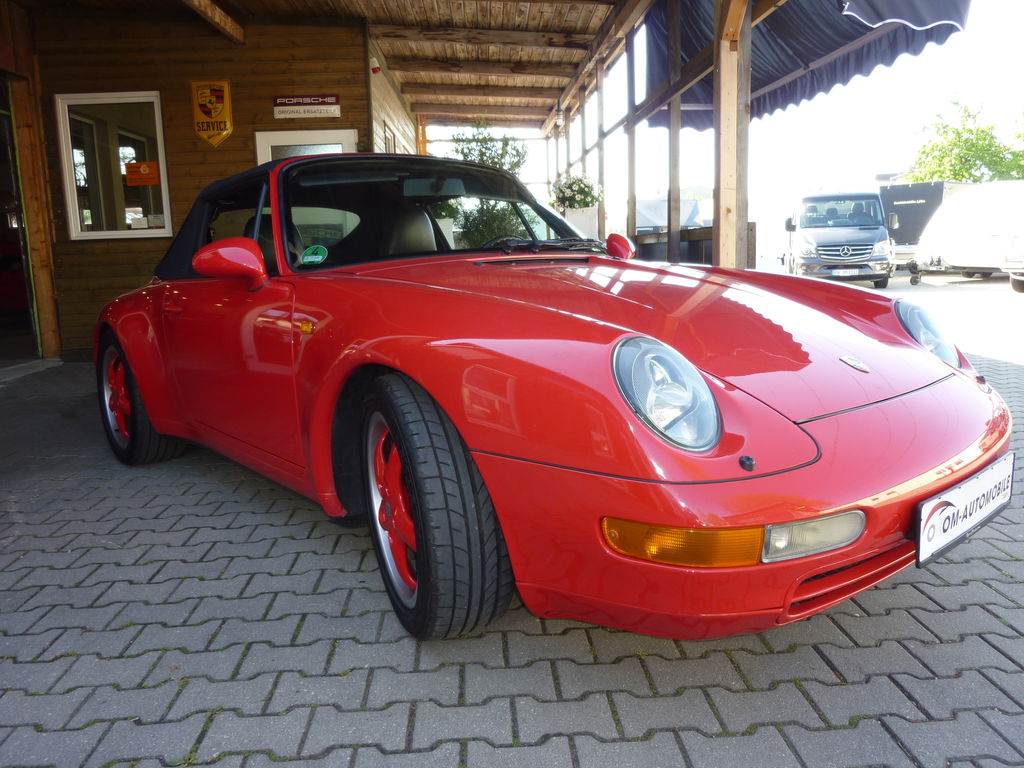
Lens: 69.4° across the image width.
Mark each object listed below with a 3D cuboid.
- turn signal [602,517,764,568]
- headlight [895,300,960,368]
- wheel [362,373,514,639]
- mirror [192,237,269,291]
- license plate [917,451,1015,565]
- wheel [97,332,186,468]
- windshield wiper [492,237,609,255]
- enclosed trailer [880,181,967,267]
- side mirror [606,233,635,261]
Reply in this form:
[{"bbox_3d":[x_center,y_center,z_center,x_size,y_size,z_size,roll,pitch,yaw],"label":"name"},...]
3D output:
[{"bbox_3d":[0.290,0.264,1.254,0.275,0.088,0.075,-1,10,3],"label":"turn signal"},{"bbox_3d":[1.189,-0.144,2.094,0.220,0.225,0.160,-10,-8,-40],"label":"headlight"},{"bbox_3d":[-0.203,0.285,1.790,0.215,0.635,0.635,-6,10,-22],"label":"wheel"},{"bbox_3d":[-0.823,-0.352,2.153,0.210,0.155,0.140,-10,12,-40],"label":"mirror"},{"bbox_3d":[0.946,0.244,1.524,0.530,0.120,0.025,-10,11,-40],"label":"license plate"},{"bbox_3d":[-1.712,0.048,3.472,0.260,0.636,0.636,-10,12,-40],"label":"wheel"},{"bbox_3d":[0.156,-0.508,2.713,0.100,0.070,0.700,5,11,33],"label":"windshield wiper"},{"bbox_3d":[13.000,-4.634,22.600,4.500,2.800,1.950,-7,11,-31],"label":"enclosed trailer"},{"bbox_3d":[0.468,-0.575,3.251,0.210,0.155,0.140,-10,12,-40],"label":"side mirror"}]

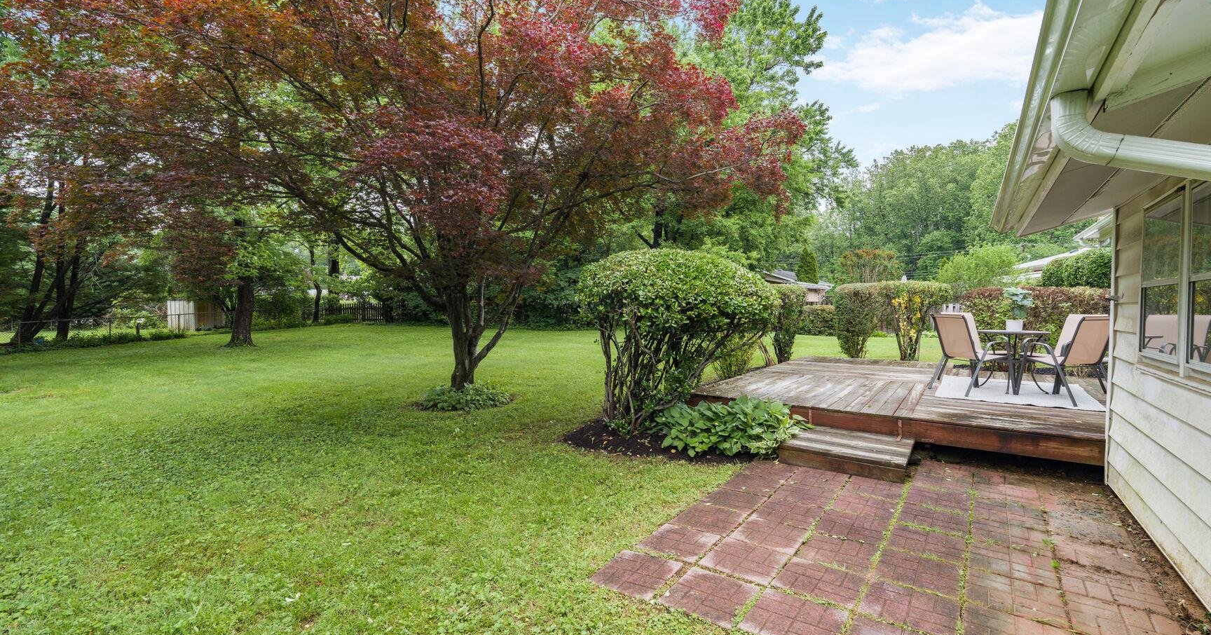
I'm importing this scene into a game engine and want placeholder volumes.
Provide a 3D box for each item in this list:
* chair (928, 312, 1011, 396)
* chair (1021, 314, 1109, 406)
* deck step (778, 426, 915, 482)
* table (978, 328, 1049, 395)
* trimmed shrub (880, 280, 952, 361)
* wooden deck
[{"bbox_3d":[4.453,0.446,6.534,0.700,0.930,0.580,0,1,-8],"label":"chair"},{"bbox_3d":[5.116,0.459,5.965,0.580,0.930,0.700,0,1,-5],"label":"chair"},{"bbox_3d":[2.287,1.245,5.023,1.030,0.150,0.950,1,2,36],"label":"deck step"},{"bbox_3d":[5.133,0.550,6.758,0.760,0.735,0.760,1,1,34],"label":"table"},{"bbox_3d":[6.156,0.241,10.697,1.220,1.900,1.050,1,1,34],"label":"trimmed shrub"},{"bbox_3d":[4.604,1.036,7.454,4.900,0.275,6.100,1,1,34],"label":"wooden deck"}]

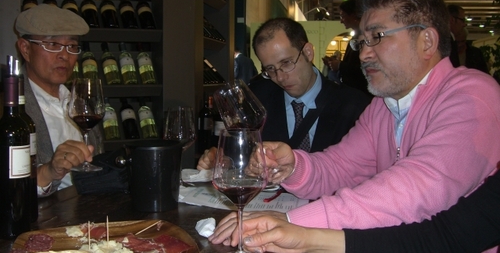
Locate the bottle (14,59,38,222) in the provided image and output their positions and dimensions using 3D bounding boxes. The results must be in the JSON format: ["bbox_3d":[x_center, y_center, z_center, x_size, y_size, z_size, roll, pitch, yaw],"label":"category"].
[{"bbox_3d":[-0.501,0.033,1.185,0.076,0.345,0.076,0,7,0],"label":"bottle"}]

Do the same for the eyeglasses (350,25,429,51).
[{"bbox_3d":[0.304,-0.183,1.179,0.140,0.045,0.138,-10,1,-17],"label":"eyeglasses"}]

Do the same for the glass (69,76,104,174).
[{"bbox_3d":[-0.415,-0.003,1.392,0.094,0.226,0.094,0,7,0],"label":"glass"}]

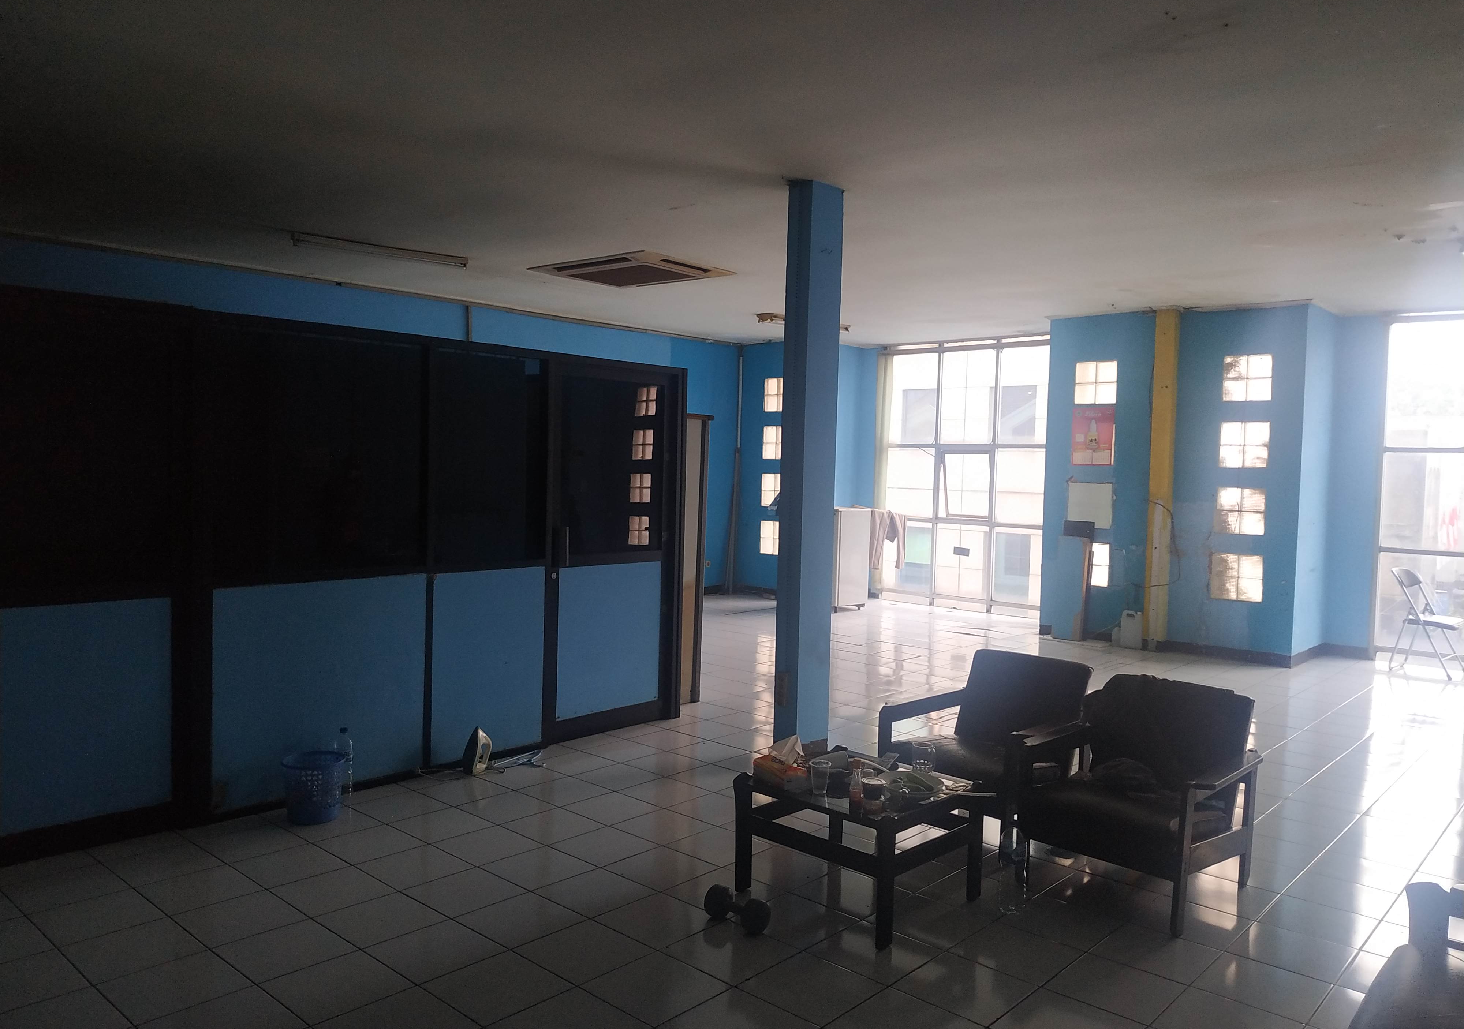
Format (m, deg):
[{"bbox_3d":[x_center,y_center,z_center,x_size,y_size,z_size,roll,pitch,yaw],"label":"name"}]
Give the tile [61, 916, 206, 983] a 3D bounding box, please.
[{"bbox_3d":[-1.692,1.238,2.878,0.300,0.010,0.300,3,2,42],"label":"tile"}]

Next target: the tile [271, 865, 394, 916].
[{"bbox_3d":[-1.300,1.229,3.311,0.300,0.010,0.300,3,2,42],"label":"tile"}]

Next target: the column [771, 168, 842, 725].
[{"bbox_3d":[0.373,-0.157,4.973,0.140,2.830,0.235,4,4,42],"label":"column"}]

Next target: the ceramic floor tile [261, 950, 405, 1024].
[{"bbox_3d":[-1.124,1.348,2.895,0.300,0.010,0.300,4,4,42],"label":"ceramic floor tile"}]

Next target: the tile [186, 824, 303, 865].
[{"bbox_3d":[-1.747,1.204,3.711,0.300,0.010,0.300,3,2,42],"label":"tile"}]

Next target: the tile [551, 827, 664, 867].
[{"bbox_3d":[-0.476,1.238,3.783,0.300,0.010,0.300,3,2,42],"label":"tile"}]

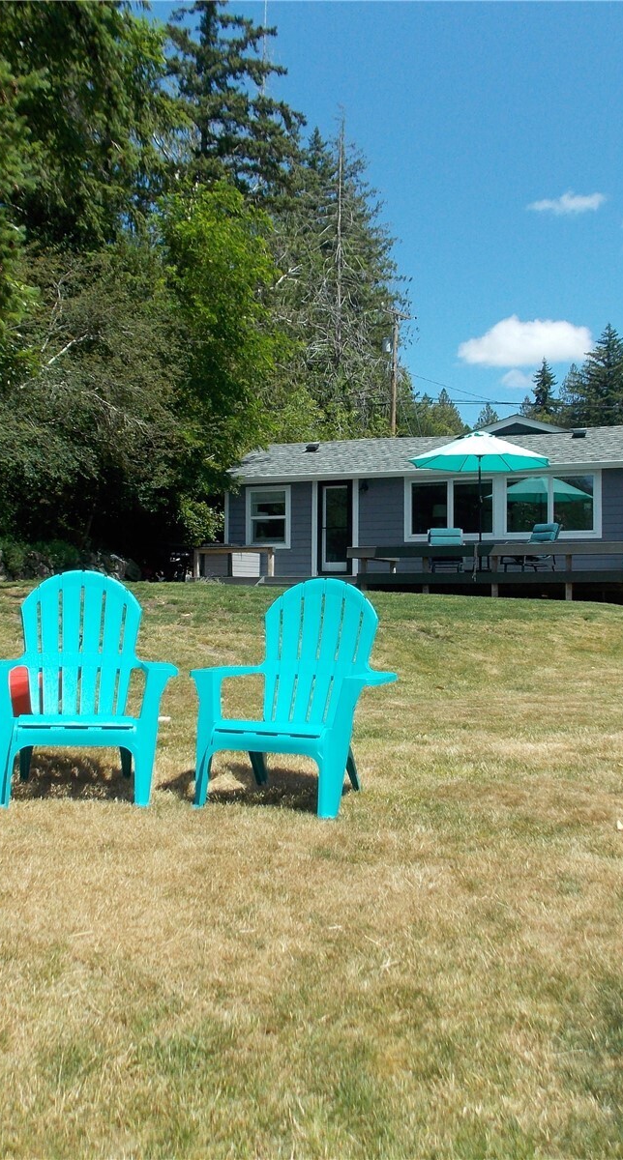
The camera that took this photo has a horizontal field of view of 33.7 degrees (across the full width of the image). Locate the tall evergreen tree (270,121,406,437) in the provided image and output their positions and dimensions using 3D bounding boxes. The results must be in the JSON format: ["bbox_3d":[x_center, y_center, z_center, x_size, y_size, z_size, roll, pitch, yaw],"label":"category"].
[{"bbox_3d":[1.293,-11.947,50.000,6.600,20.961,6.600,0,-1,0],"label":"tall evergreen tree"}]

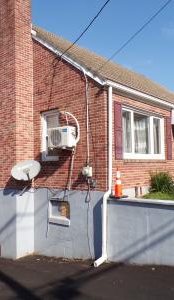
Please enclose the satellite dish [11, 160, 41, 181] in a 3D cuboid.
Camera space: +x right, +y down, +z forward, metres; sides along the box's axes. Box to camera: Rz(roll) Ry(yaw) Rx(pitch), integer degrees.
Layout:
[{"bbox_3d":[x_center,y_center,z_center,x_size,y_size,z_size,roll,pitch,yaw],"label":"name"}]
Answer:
[{"bbox_3d":[-1.638,0.515,7.468,0.800,0.570,0.340,-7,-22,-11],"label":"satellite dish"}]

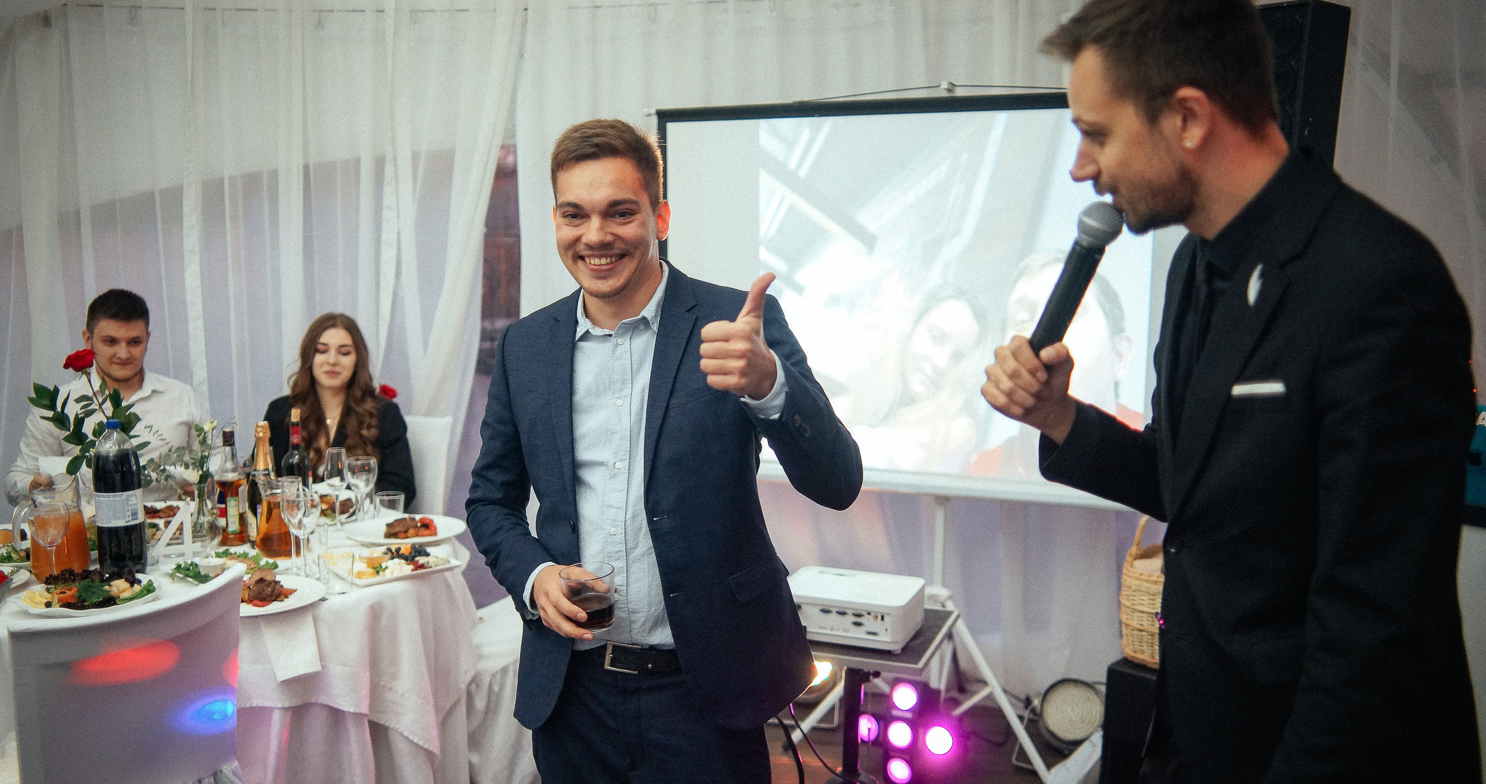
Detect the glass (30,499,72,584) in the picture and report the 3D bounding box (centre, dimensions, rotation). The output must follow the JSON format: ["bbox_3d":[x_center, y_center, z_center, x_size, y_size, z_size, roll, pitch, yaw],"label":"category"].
[{"bbox_3d":[-1.453,0.314,2.426,0.082,0.185,0.082,1,9,0],"label":"glass"}]

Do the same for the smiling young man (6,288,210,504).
[{"bbox_3d":[-1.611,0.408,3.047,0.560,1.328,0.750,-4,10,-24],"label":"smiling young man"}]

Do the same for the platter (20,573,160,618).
[{"bbox_3d":[-1.385,0.409,2.438,0.300,0.070,0.275,-4,10,-30],"label":"platter"}]

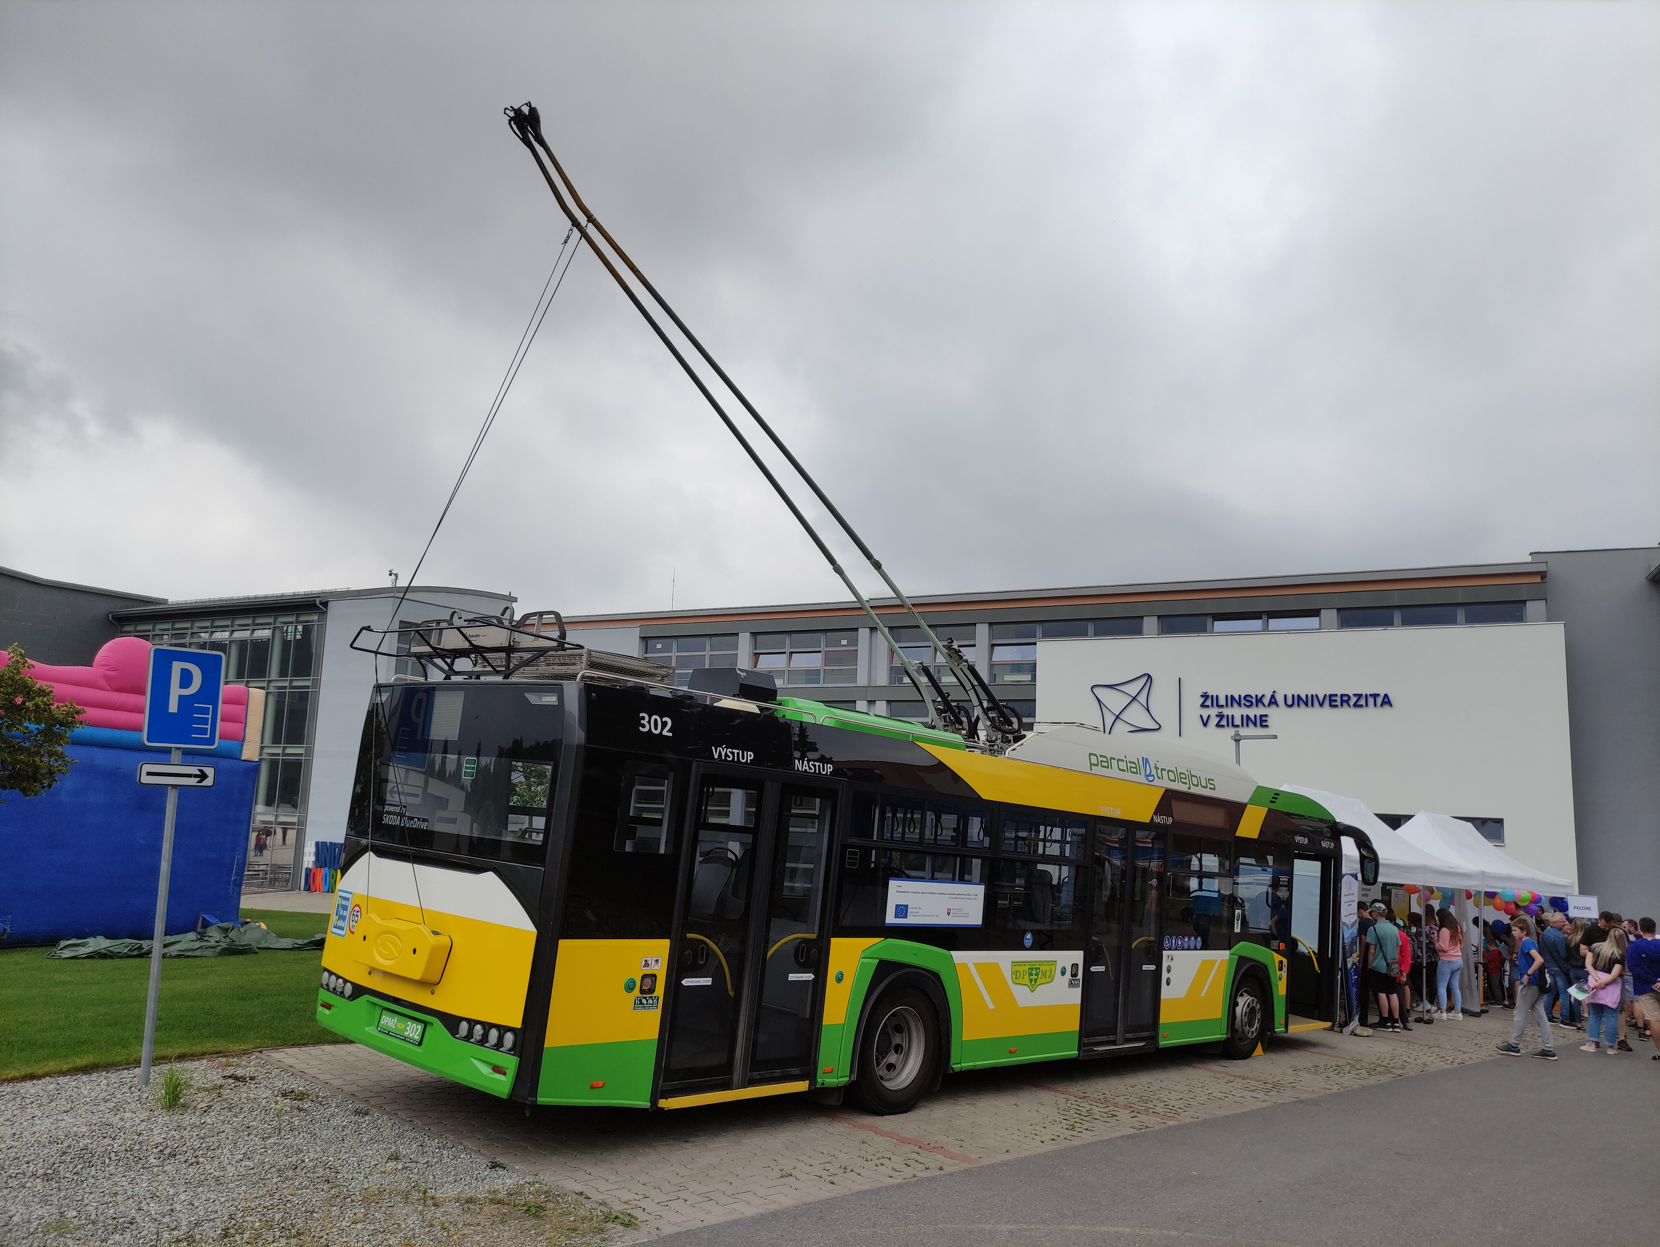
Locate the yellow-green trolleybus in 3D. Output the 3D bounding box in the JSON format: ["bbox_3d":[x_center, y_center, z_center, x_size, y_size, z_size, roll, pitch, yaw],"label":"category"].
[{"bbox_3d":[1.491,2.443,11.443,2.600,3.280,12.000,-3,-13,43],"label":"yellow-green trolleybus"}]

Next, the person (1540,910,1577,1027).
[{"bbox_3d":[11.613,5.494,19.131,0.380,1.732,0.500,4,-8,-14],"label":"person"}]

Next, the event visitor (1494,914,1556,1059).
[{"bbox_3d":[8.714,4.547,15.031,0.750,1.647,0.450,0,-8,14],"label":"event visitor"}]

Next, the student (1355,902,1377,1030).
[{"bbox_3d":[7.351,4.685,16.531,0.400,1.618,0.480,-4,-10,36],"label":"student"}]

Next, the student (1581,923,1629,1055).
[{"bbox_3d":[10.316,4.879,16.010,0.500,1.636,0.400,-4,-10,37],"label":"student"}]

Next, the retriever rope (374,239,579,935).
[{"bbox_3d":[-2.357,-0.508,7.931,1.106,4.760,0.936,-5,-11,43],"label":"retriever rope"}]

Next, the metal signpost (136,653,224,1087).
[{"bbox_3d":[-4.529,1.622,8.199,0.500,2.943,0.090,4,-8,-21],"label":"metal signpost"}]

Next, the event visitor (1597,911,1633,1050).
[{"bbox_3d":[10.818,4.928,16.575,0.380,1.828,0.500,8,-10,-36],"label":"event visitor"}]

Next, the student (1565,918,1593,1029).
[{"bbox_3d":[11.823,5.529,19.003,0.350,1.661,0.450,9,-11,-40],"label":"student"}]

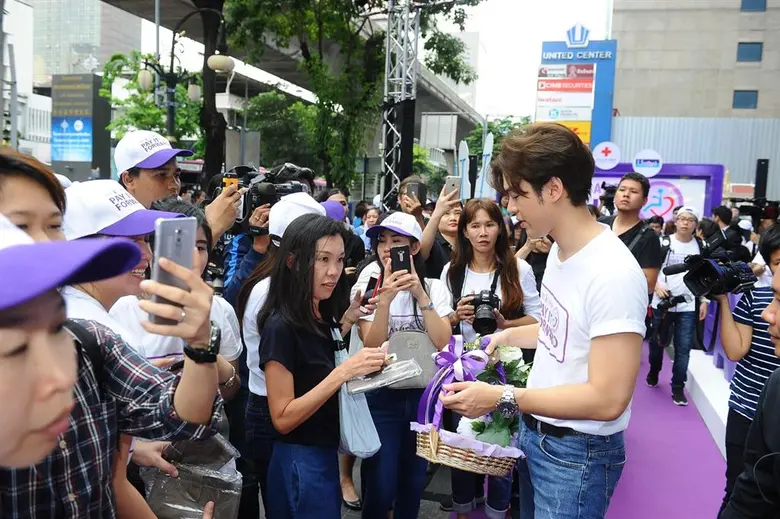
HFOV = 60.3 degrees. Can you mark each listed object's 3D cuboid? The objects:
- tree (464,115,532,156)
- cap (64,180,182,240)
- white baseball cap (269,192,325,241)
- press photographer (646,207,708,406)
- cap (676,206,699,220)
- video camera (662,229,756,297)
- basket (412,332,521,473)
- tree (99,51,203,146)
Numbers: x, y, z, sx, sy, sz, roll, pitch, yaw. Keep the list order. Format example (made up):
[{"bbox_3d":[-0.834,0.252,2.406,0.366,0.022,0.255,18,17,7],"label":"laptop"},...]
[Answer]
[{"bbox_3d":[4.390,-2.994,25.776,3.200,5.080,3.200,3,5,9],"label":"tree"},{"bbox_3d":[-0.584,-0.100,1.460,0.270,0.150,0.180,-6,6,-3],"label":"cap"},{"bbox_3d":[-0.258,-0.122,2.050,0.265,0.155,0.185,-14,14,-37],"label":"white baseball cap"},{"bbox_3d":[2.484,0.398,5.800,0.540,1.690,0.460,4,5,21],"label":"press photographer"},{"bbox_3d":[2.584,-0.382,5.820,0.180,0.140,0.250,5,6,25],"label":"cap"},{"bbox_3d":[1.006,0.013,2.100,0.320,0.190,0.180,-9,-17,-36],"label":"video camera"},{"bbox_3d":[0.172,0.315,1.450,0.255,0.270,0.210,4,5,19],"label":"basket"},{"bbox_3d":[-6.256,-2.847,17.768,2.900,5.280,2.900,2,5,-9],"label":"tree"}]

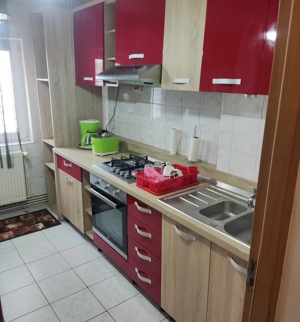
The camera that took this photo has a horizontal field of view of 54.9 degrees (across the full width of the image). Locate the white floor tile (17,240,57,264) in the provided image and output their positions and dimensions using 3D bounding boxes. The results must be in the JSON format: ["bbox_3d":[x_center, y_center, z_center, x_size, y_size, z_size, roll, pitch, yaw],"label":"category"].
[{"bbox_3d":[-1.090,0.867,2.790,0.302,0.012,0.304,-10,19,-37],"label":"white floor tile"}]

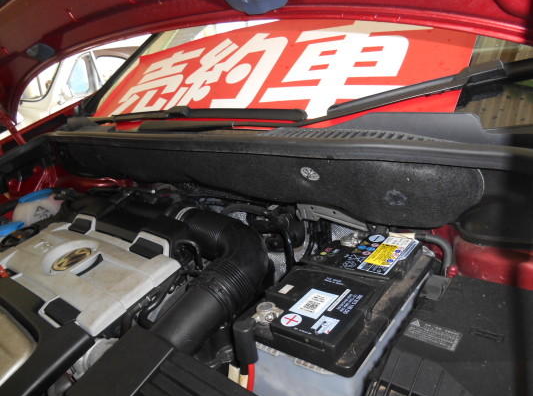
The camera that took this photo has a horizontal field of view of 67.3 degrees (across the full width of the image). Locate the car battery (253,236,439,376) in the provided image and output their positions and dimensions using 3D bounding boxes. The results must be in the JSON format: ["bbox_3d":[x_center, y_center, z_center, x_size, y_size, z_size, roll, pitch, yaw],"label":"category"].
[{"bbox_3d":[0.119,0.204,0.601,0.175,0.190,0.278,5,22,39],"label":"car battery"}]

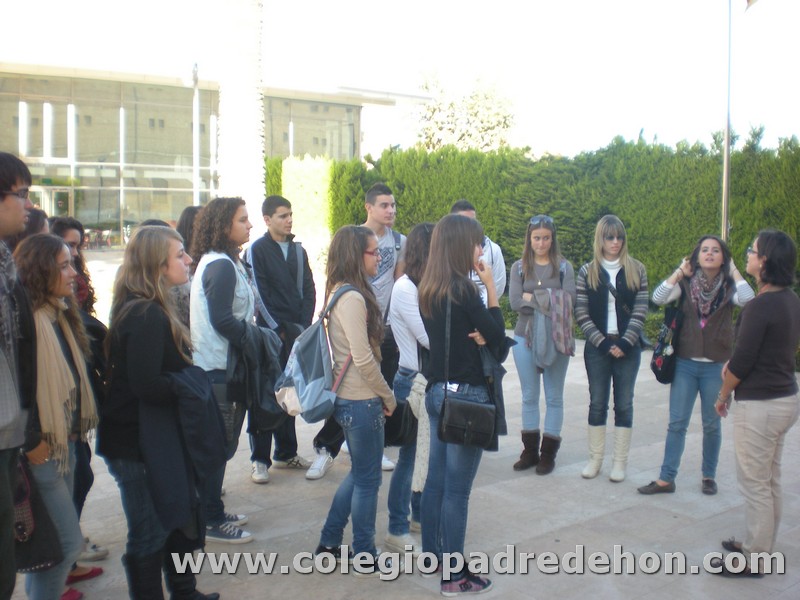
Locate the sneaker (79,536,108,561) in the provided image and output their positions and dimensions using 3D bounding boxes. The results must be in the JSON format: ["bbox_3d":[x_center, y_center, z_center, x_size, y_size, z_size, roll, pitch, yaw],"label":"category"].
[{"bbox_3d":[-1.525,1.189,4.198,0.260,0.105,0.095,-2,6,-18],"label":"sneaker"}]

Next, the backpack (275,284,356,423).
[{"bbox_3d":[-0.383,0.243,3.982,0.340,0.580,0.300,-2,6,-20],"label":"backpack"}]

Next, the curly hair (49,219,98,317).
[{"bbox_3d":[-1.391,-0.147,3.740,0.220,0.430,0.250,1,5,6],"label":"curly hair"}]

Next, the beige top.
[{"bbox_3d":[-0.177,0.228,4.041,0.290,0.550,0.410,-2,6,-20],"label":"beige top"}]

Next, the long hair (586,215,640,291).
[{"bbox_3d":[1.319,-0.295,5.450,0.330,0.460,0.250,1,5,5],"label":"long hair"}]

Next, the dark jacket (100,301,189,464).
[{"bbox_3d":[-1.027,0.330,3.599,0.380,0.640,0.440,-1,6,-10],"label":"dark jacket"}]

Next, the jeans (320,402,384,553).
[{"bbox_3d":[-0.221,0.820,4.090,0.310,0.785,0.320,0,5,-8],"label":"jeans"}]

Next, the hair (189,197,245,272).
[{"bbox_3d":[-0.914,-0.333,4.400,0.270,0.370,0.270,-1,5,-12],"label":"hair"}]

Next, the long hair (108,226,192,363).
[{"bbox_3d":[-1.014,-0.022,3.570,0.320,0.550,0.270,-1,5,-12],"label":"long hair"}]

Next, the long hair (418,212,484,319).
[{"bbox_3d":[0.218,-0.149,3.800,0.250,0.440,0.240,-2,6,-24],"label":"long hair"}]

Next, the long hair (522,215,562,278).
[{"bbox_3d":[0.901,-0.338,5.550,0.250,0.400,0.230,1,5,9],"label":"long hair"}]

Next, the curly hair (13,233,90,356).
[{"bbox_3d":[-1.394,-0.022,3.513,0.270,0.470,0.250,0,5,0],"label":"curly hair"}]

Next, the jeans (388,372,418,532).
[{"bbox_3d":[0.058,0.756,4.413,0.270,0.830,0.330,1,5,12],"label":"jeans"}]

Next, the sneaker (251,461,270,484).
[{"bbox_3d":[-0.882,1.063,5.529,0.110,0.110,0.280,-1,6,-13],"label":"sneaker"}]

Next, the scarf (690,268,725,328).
[{"bbox_3d":[1.829,-0.009,5.223,0.220,0.340,0.200,3,6,22],"label":"scarf"}]

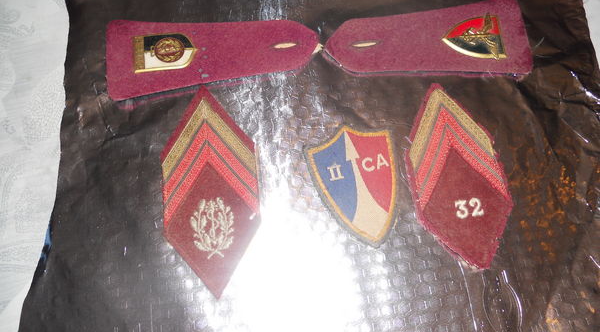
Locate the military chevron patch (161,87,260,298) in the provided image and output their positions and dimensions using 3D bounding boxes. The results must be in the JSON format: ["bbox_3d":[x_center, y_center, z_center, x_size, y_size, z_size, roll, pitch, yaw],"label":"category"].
[{"bbox_3d":[-0.049,0.011,0.261,0.054,0.004,0.122,-6,75,-2],"label":"military chevron patch"}]

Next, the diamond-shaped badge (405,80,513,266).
[{"bbox_3d":[0.088,0.004,0.265,0.053,0.004,0.109,-8,75,-3],"label":"diamond-shaped badge"}]

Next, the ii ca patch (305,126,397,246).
[{"bbox_3d":[0.033,0.011,0.262,0.050,0.004,0.071,-11,75,-4],"label":"ii ca patch"}]

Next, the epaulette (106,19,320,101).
[{"bbox_3d":[-0.053,-0.069,0.295,0.131,0.010,0.054,-5,75,-4],"label":"epaulette"}]

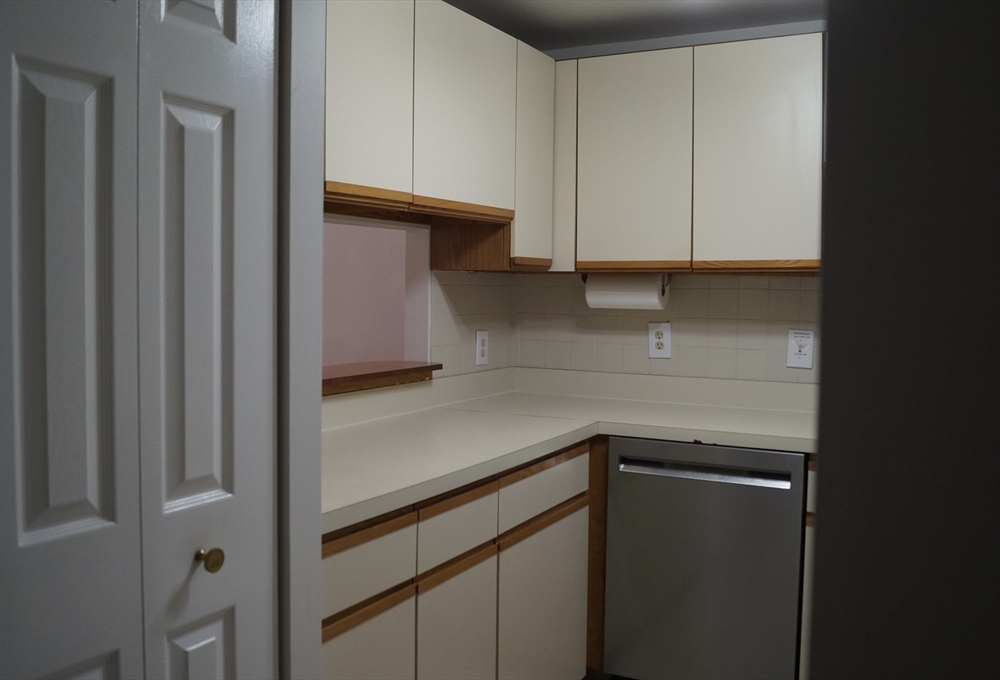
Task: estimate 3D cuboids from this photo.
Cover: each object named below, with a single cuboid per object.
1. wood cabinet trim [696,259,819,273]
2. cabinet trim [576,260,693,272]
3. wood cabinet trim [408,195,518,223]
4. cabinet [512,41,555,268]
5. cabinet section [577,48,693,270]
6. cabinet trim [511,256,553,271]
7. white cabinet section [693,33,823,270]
[{"bbox_3d":[0.801,-0.233,2.683,0.407,0.036,0.024,2,4,29],"label":"wood cabinet trim"},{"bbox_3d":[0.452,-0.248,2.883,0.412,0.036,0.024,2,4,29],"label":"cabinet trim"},{"bbox_3d":[-0.099,-0.378,2.502,0.024,0.036,0.567,2,4,29],"label":"wood cabinet trim"},{"bbox_3d":[-0.013,-0.607,2.927,0.304,0.733,0.281,2,4,29],"label":"cabinet"},{"bbox_3d":[0.532,-0.612,3.049,0.418,0.741,0.322,2,4,29],"label":"cabinet section"},{"bbox_3d":[0.105,-0.255,2.877,0.024,0.036,0.276,2,4,29],"label":"cabinet trim"},{"bbox_3d":[0.891,-0.591,2.853,0.415,0.734,0.322,2,4,29],"label":"white cabinet section"}]

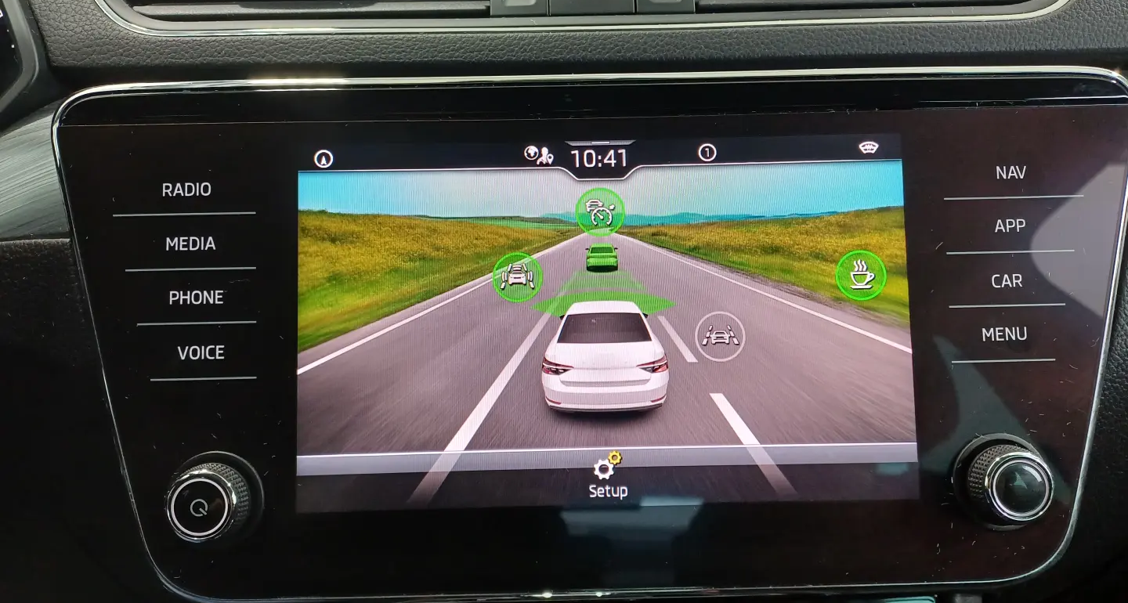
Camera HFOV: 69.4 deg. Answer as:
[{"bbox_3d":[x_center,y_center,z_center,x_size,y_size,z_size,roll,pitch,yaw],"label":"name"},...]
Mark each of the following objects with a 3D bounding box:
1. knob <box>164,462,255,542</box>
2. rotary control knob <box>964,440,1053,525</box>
[{"bbox_3d":[-0.097,0.055,0.221,0.021,0.021,0.011,-1,-4,-1],"label":"knob"},{"bbox_3d":[0.123,0.051,0.223,0.021,0.021,0.011,-1,-4,-1],"label":"rotary control knob"}]

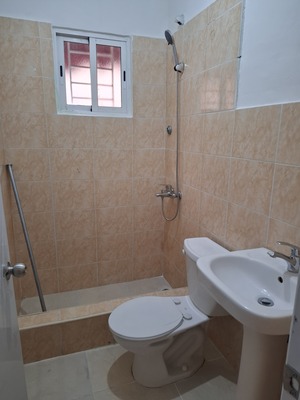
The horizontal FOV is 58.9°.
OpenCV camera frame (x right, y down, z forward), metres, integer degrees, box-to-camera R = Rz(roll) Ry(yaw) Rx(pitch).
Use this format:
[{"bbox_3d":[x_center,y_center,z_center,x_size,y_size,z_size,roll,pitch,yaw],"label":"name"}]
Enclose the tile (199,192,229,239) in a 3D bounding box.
[{"bbox_3d":[0.394,0.091,1.705,0.010,0.250,0.327,-4,15,-19],"label":"tile"}]

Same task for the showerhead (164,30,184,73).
[{"bbox_3d":[0.162,-1.035,1.853,0.075,0.260,0.080,-24,20,-13],"label":"showerhead"}]

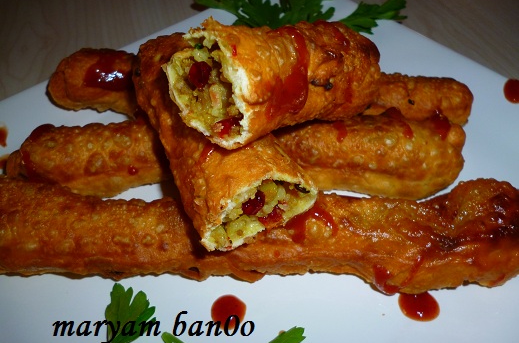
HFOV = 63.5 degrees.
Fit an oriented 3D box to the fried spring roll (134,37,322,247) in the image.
[{"bbox_3d":[-0.025,-0.026,0.214,0.051,0.036,0.125,-19,52,-16],"label":"fried spring roll"}]

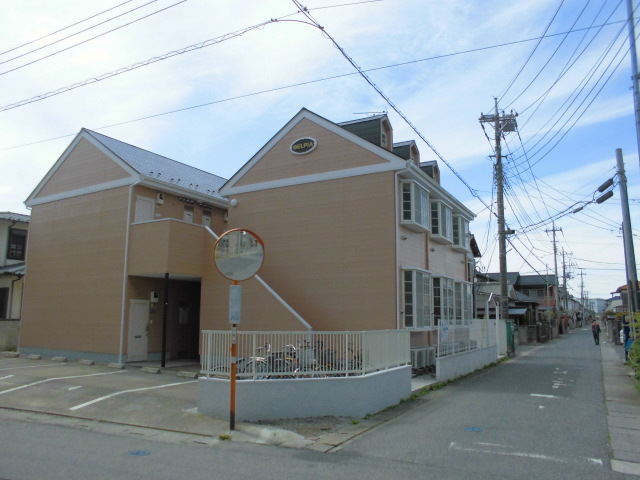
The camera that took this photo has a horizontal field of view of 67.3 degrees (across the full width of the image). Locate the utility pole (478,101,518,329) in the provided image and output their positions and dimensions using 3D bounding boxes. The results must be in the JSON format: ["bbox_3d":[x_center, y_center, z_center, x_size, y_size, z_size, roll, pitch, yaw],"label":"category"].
[{"bbox_3d":[8.649,-0.897,22.910,1.850,12.345,0.600,-5,-10,29],"label":"utility pole"}]

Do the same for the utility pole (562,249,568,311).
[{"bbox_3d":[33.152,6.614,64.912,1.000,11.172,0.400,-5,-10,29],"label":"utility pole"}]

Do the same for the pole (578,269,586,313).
[{"bbox_3d":[53.011,11.694,96.928,1.600,11.514,0.400,-5,-10,29],"label":"pole"}]

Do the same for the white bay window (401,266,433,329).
[{"bbox_3d":[2.889,1.777,14.097,0.400,1.760,1.540,-5,-10,29],"label":"white bay window"}]

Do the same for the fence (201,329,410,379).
[{"bbox_3d":[0.204,2.062,8.810,4.500,0.790,1.000,6,-10,-30],"label":"fence"}]

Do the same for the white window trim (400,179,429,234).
[{"bbox_3d":[2.919,-0.969,14.548,0.400,1.280,1.530,-5,-10,29],"label":"white window trim"}]

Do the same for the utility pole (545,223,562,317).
[{"bbox_3d":[25.237,3.951,51.257,1.700,11.954,0.450,-5,-10,29],"label":"utility pole"}]

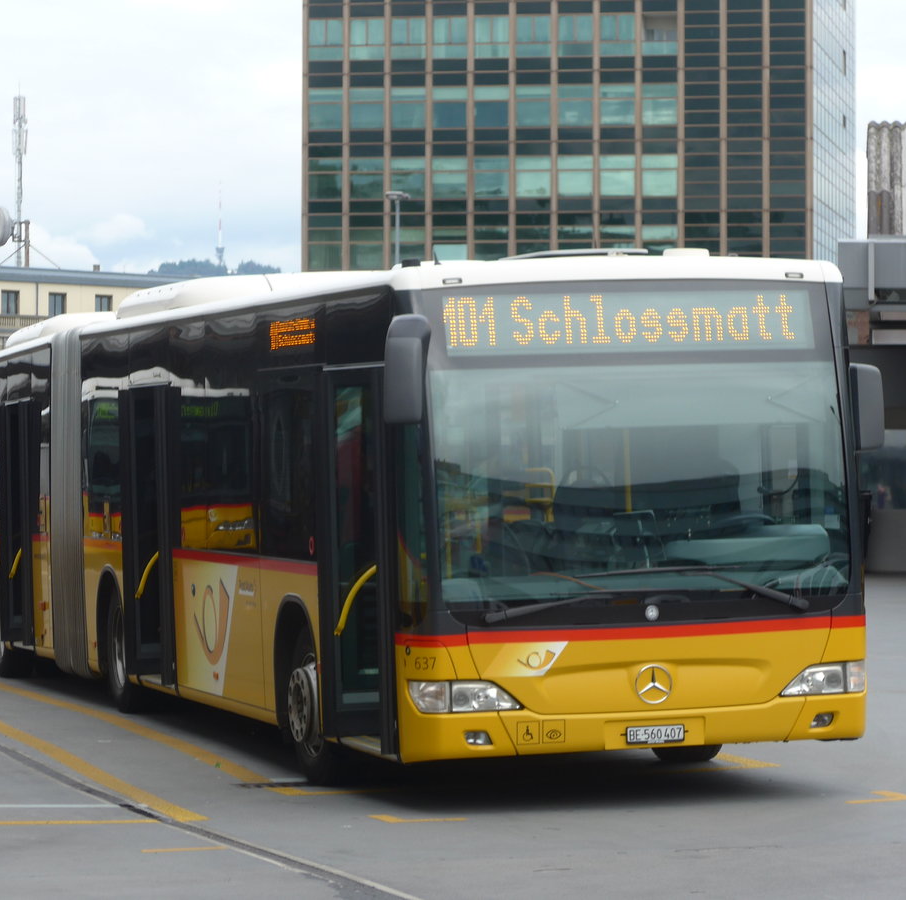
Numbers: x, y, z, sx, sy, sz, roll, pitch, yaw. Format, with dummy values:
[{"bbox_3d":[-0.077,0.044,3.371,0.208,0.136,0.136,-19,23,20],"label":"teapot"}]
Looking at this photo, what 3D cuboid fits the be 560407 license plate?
[{"bbox_3d":[1.040,1.462,20.796,0.313,0.090,0.020,-2,0,-15],"label":"be 560407 license plate"}]

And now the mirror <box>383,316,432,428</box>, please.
[{"bbox_3d":[-0.247,-0.408,20.559,0.230,0.540,0.170,-2,0,5],"label":"mirror"}]

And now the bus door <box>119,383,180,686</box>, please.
[{"bbox_3d":[-2.037,0.576,27.181,0.170,2.020,1.320,-2,0,-15],"label":"bus door"}]

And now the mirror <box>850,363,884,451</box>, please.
[{"bbox_3d":[2.178,-0.235,21.440,0.190,0.460,0.140,-2,0,-32],"label":"mirror"}]

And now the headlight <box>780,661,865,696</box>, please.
[{"bbox_3d":[1.923,1.203,21.246,0.500,0.175,0.220,-2,0,-19],"label":"headlight"}]

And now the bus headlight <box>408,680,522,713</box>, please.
[{"bbox_3d":[0.055,1.257,20.743,0.530,0.175,0.230,-2,0,-11],"label":"bus headlight"}]

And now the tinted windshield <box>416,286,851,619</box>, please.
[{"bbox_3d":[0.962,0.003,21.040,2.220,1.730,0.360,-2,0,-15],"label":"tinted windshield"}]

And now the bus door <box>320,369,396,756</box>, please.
[{"bbox_3d":[-0.488,0.577,21.509,0.160,2.030,1.280,-2,0,-15],"label":"bus door"}]

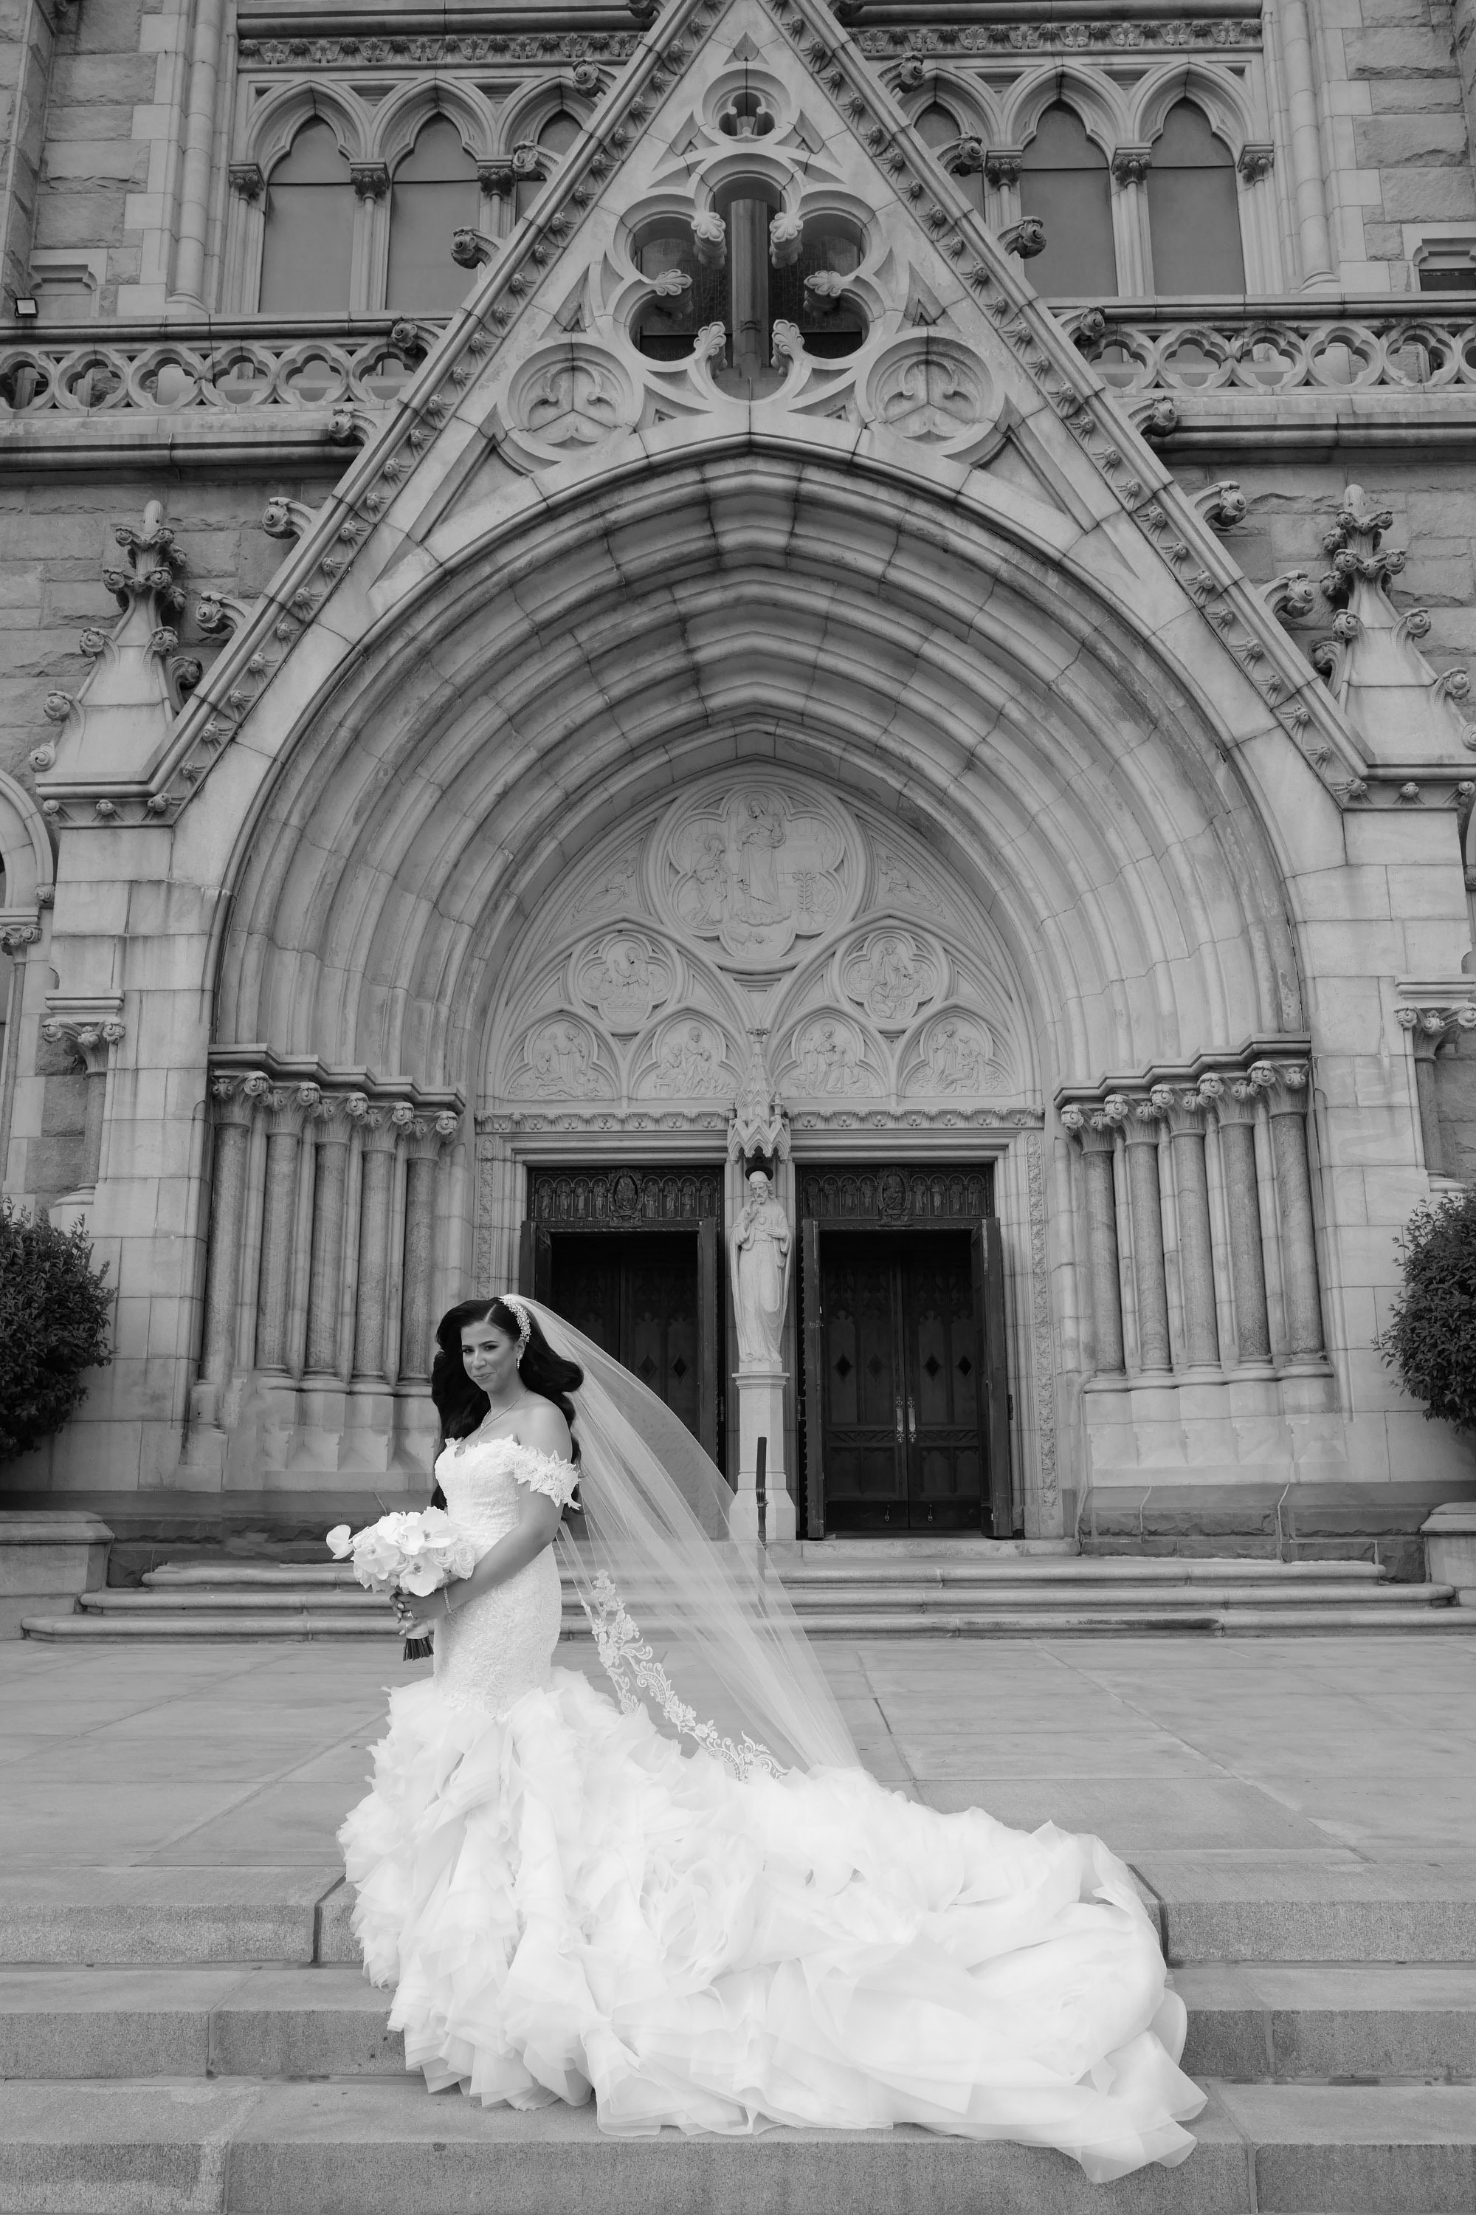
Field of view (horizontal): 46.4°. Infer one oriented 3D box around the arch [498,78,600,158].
[{"bbox_3d":[-1.855,-10.212,18.019,1.314,1.095,0.320,-1,-14,1],"label":"arch"}]

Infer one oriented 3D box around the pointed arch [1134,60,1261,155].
[{"bbox_3d":[4.730,-10.292,17.910,1.312,1.131,0.320,-1,-14,1],"label":"pointed arch"}]

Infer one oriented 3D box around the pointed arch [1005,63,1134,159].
[{"bbox_3d":[3.423,-10.268,17.930,1.334,1.132,0.320,-1,-14,1],"label":"pointed arch"}]

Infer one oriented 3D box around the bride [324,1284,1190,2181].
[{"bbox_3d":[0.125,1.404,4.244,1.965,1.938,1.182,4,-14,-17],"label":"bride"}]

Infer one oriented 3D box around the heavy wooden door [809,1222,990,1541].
[{"bbox_3d":[1.485,2.468,15.696,1.584,2.723,0.120,-1,-14,1],"label":"heavy wooden door"}]

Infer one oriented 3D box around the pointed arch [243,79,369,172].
[{"bbox_3d":[-4.488,-10.194,18.066,1.321,1.120,0.320,-1,-14,1],"label":"pointed arch"}]

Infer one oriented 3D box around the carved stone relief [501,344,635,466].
[{"bbox_3d":[-1.483,-6.099,15.098,1.163,1.223,0.200,-1,-14,1],"label":"carved stone relief"}]

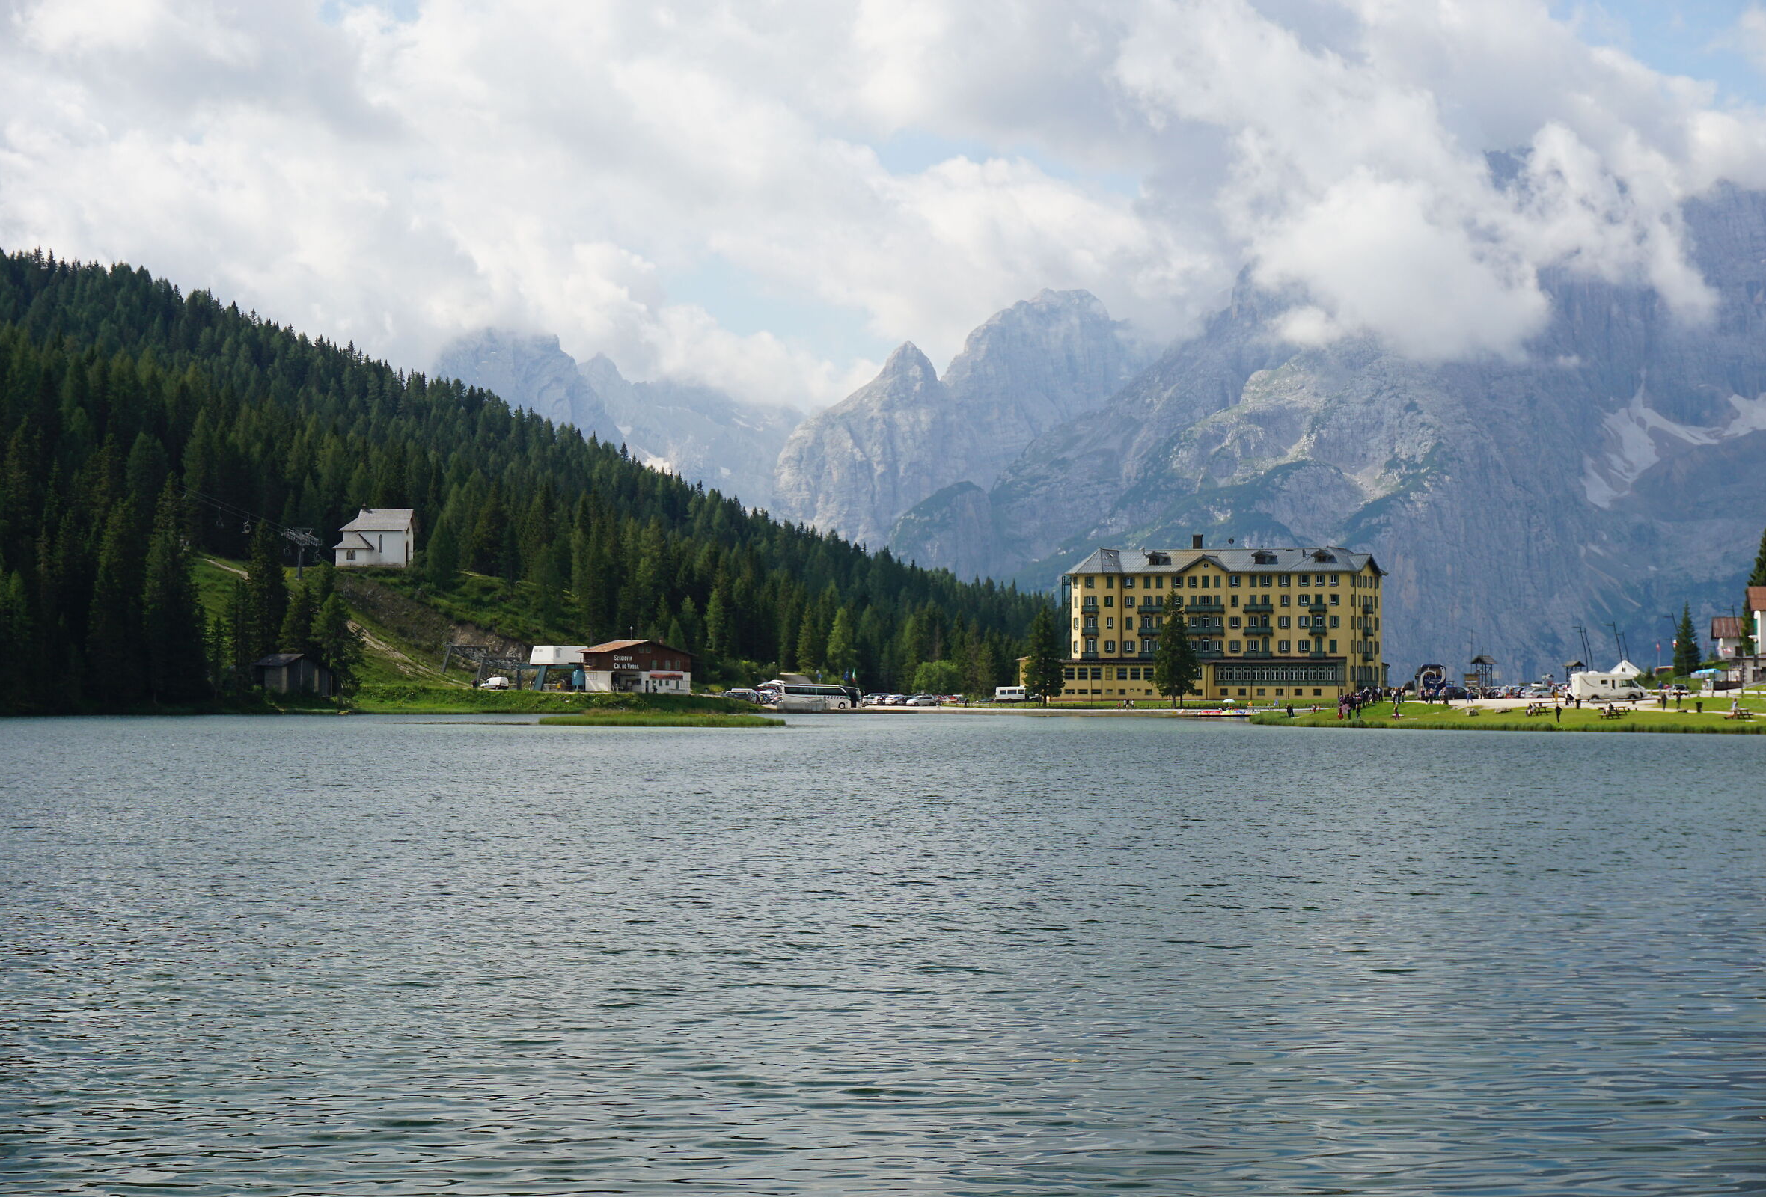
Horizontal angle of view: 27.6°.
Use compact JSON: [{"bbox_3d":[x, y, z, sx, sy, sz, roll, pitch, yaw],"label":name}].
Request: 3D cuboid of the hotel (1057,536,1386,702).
[{"bbox_3d":[52.815,3.514,562.000,47.206,25.686,19.000,-1,-1,26],"label":"hotel"}]

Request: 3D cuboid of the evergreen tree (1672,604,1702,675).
[{"bbox_3d":[96.254,4.915,430.000,3.528,8.486,3.528,0,-1,0],"label":"evergreen tree"}]

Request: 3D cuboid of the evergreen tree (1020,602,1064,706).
[{"bbox_3d":[23.514,8.357,528.000,6.394,15.063,6.394,0,-1,0],"label":"evergreen tree"}]

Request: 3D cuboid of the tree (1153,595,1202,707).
[{"bbox_3d":[42.597,7.591,518.000,6.880,16.195,6.880,0,-1,0],"label":"tree"}]

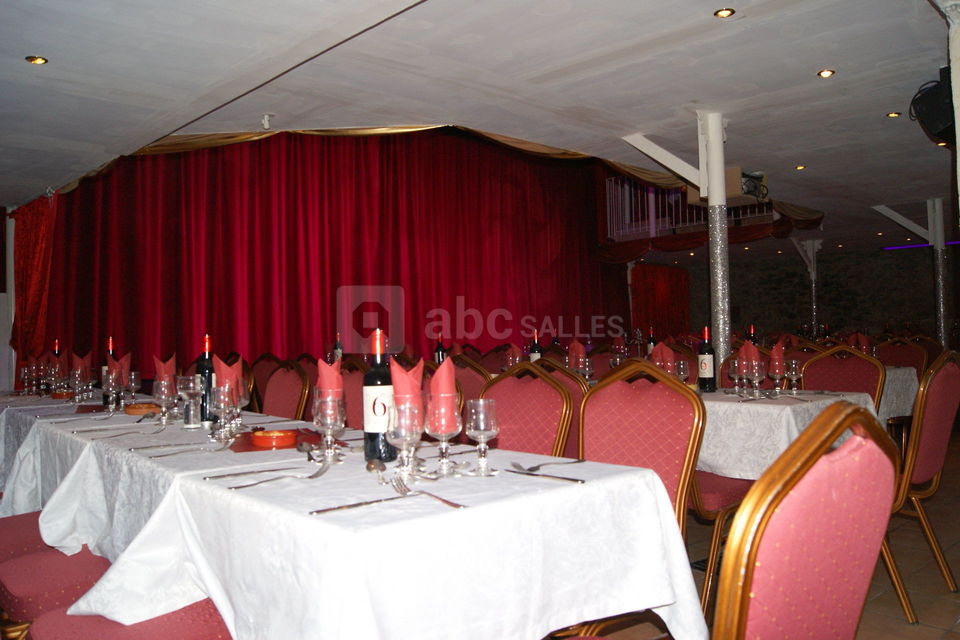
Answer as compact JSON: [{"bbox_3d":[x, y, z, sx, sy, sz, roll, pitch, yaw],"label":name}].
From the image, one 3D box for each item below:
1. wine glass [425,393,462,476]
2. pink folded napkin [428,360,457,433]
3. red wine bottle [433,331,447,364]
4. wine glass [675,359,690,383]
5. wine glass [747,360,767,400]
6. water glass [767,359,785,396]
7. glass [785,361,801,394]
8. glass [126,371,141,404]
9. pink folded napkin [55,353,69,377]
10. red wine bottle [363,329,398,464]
[{"bbox_3d":[-0.073,0.232,1.460,0.076,0.159,0.076,-1,-1,0],"label":"wine glass"},{"bbox_3d":[-0.074,0.152,1.460,0.056,0.157,0.062,-1,-1,0],"label":"pink folded napkin"},{"bbox_3d":[-0.259,0.235,4.750,0.075,0.300,0.075,-1,-1,0],"label":"red wine bottle"},{"bbox_3d":[0.905,0.261,3.216,0.068,0.148,0.068,-1,-1,0],"label":"wine glass"},{"bbox_3d":[1.138,0.243,2.956,0.073,0.154,0.073,-1,-1,0],"label":"wine glass"},{"bbox_3d":[1.288,0.246,3.115,0.076,0.159,0.076,-1,-1,0],"label":"water glass"},{"bbox_3d":[1.328,0.243,3.046,0.070,0.150,0.070,-1,-1,0],"label":"glass"},{"bbox_3d":[-1.512,0.304,3.146,0.068,0.148,0.068,-1,-1,0],"label":"glass"},{"bbox_3d":[-2.180,0.238,3.737,0.060,0.155,0.085,0,-1,-42],"label":"pink folded napkin"},{"bbox_3d":[-0.231,0.172,1.653,0.075,0.300,0.075,-1,-1,-1],"label":"red wine bottle"}]

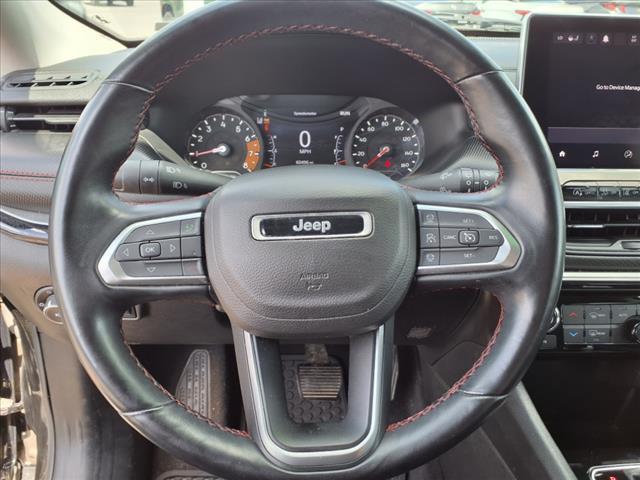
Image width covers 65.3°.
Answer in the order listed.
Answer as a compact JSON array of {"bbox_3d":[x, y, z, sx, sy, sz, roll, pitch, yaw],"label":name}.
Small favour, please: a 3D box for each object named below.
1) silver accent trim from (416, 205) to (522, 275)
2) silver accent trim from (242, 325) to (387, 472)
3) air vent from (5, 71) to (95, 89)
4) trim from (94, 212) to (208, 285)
[{"bbox_3d":[0.114,0.000,0.383,0.079,0.052,0.015,-2,-3,-1],"label":"silver accent trim"},{"bbox_3d":[-0.004,0.117,0.378,0.103,0.103,0.022,-2,-7,-1],"label":"silver accent trim"},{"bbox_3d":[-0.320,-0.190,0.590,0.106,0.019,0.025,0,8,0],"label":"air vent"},{"bbox_3d":[-0.130,0.007,0.385,0.083,0.053,0.015,-2,-3,-1],"label":"trim"}]

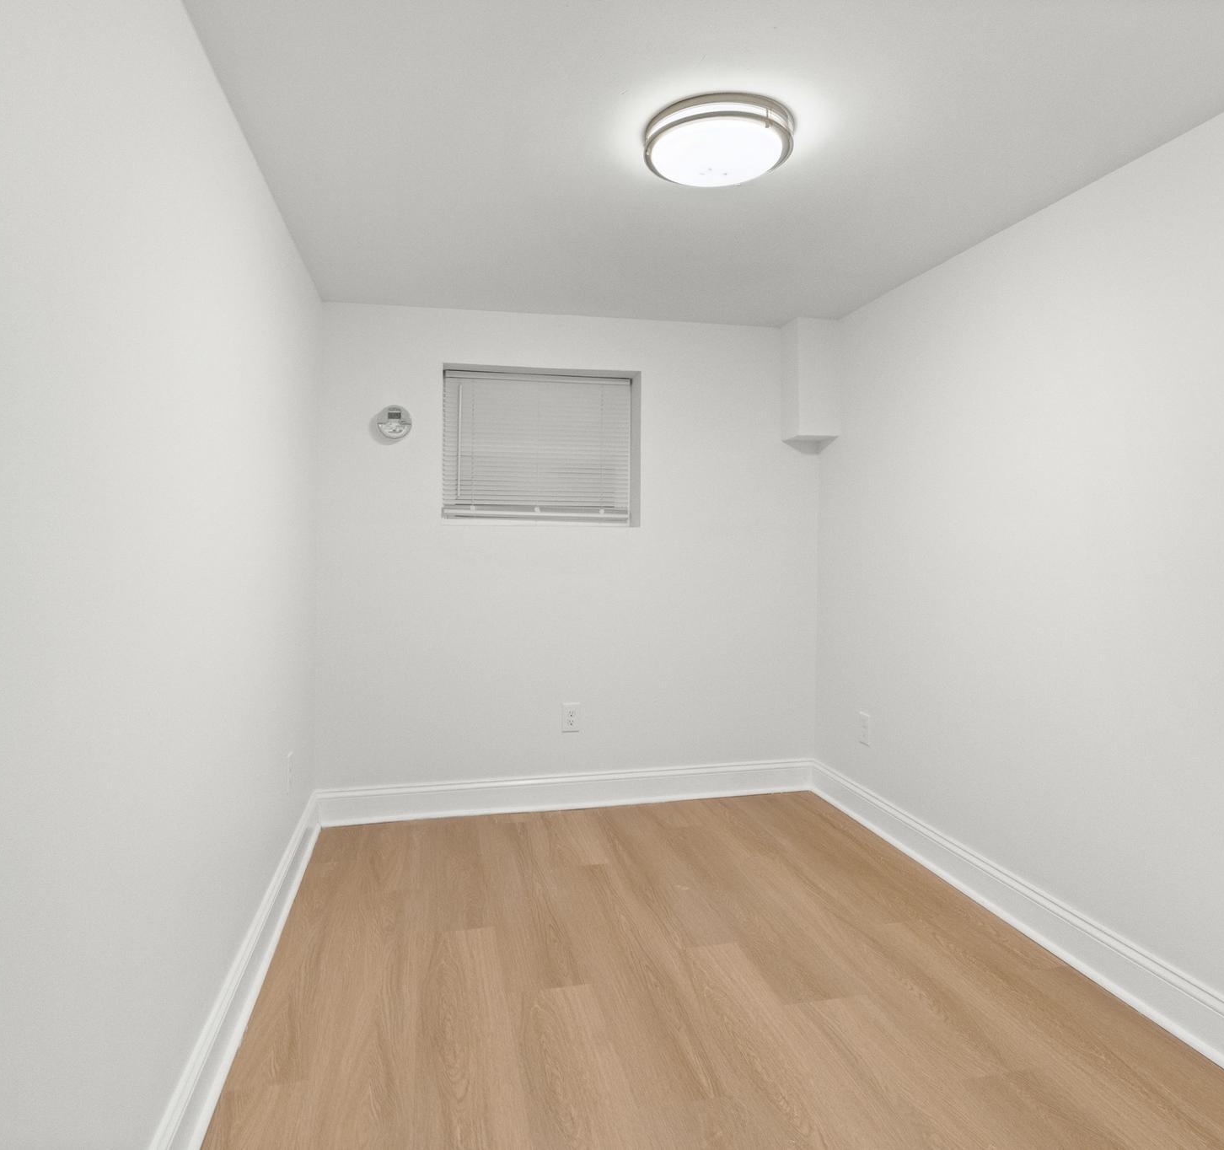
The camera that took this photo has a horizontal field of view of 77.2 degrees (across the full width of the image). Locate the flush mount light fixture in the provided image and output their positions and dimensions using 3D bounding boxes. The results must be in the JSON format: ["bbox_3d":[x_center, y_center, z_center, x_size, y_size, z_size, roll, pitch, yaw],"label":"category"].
[{"bbox_3d":[0.250,-0.993,1.801,0.348,0.078,0.348,1,2,0],"label":"flush mount light fixture"}]

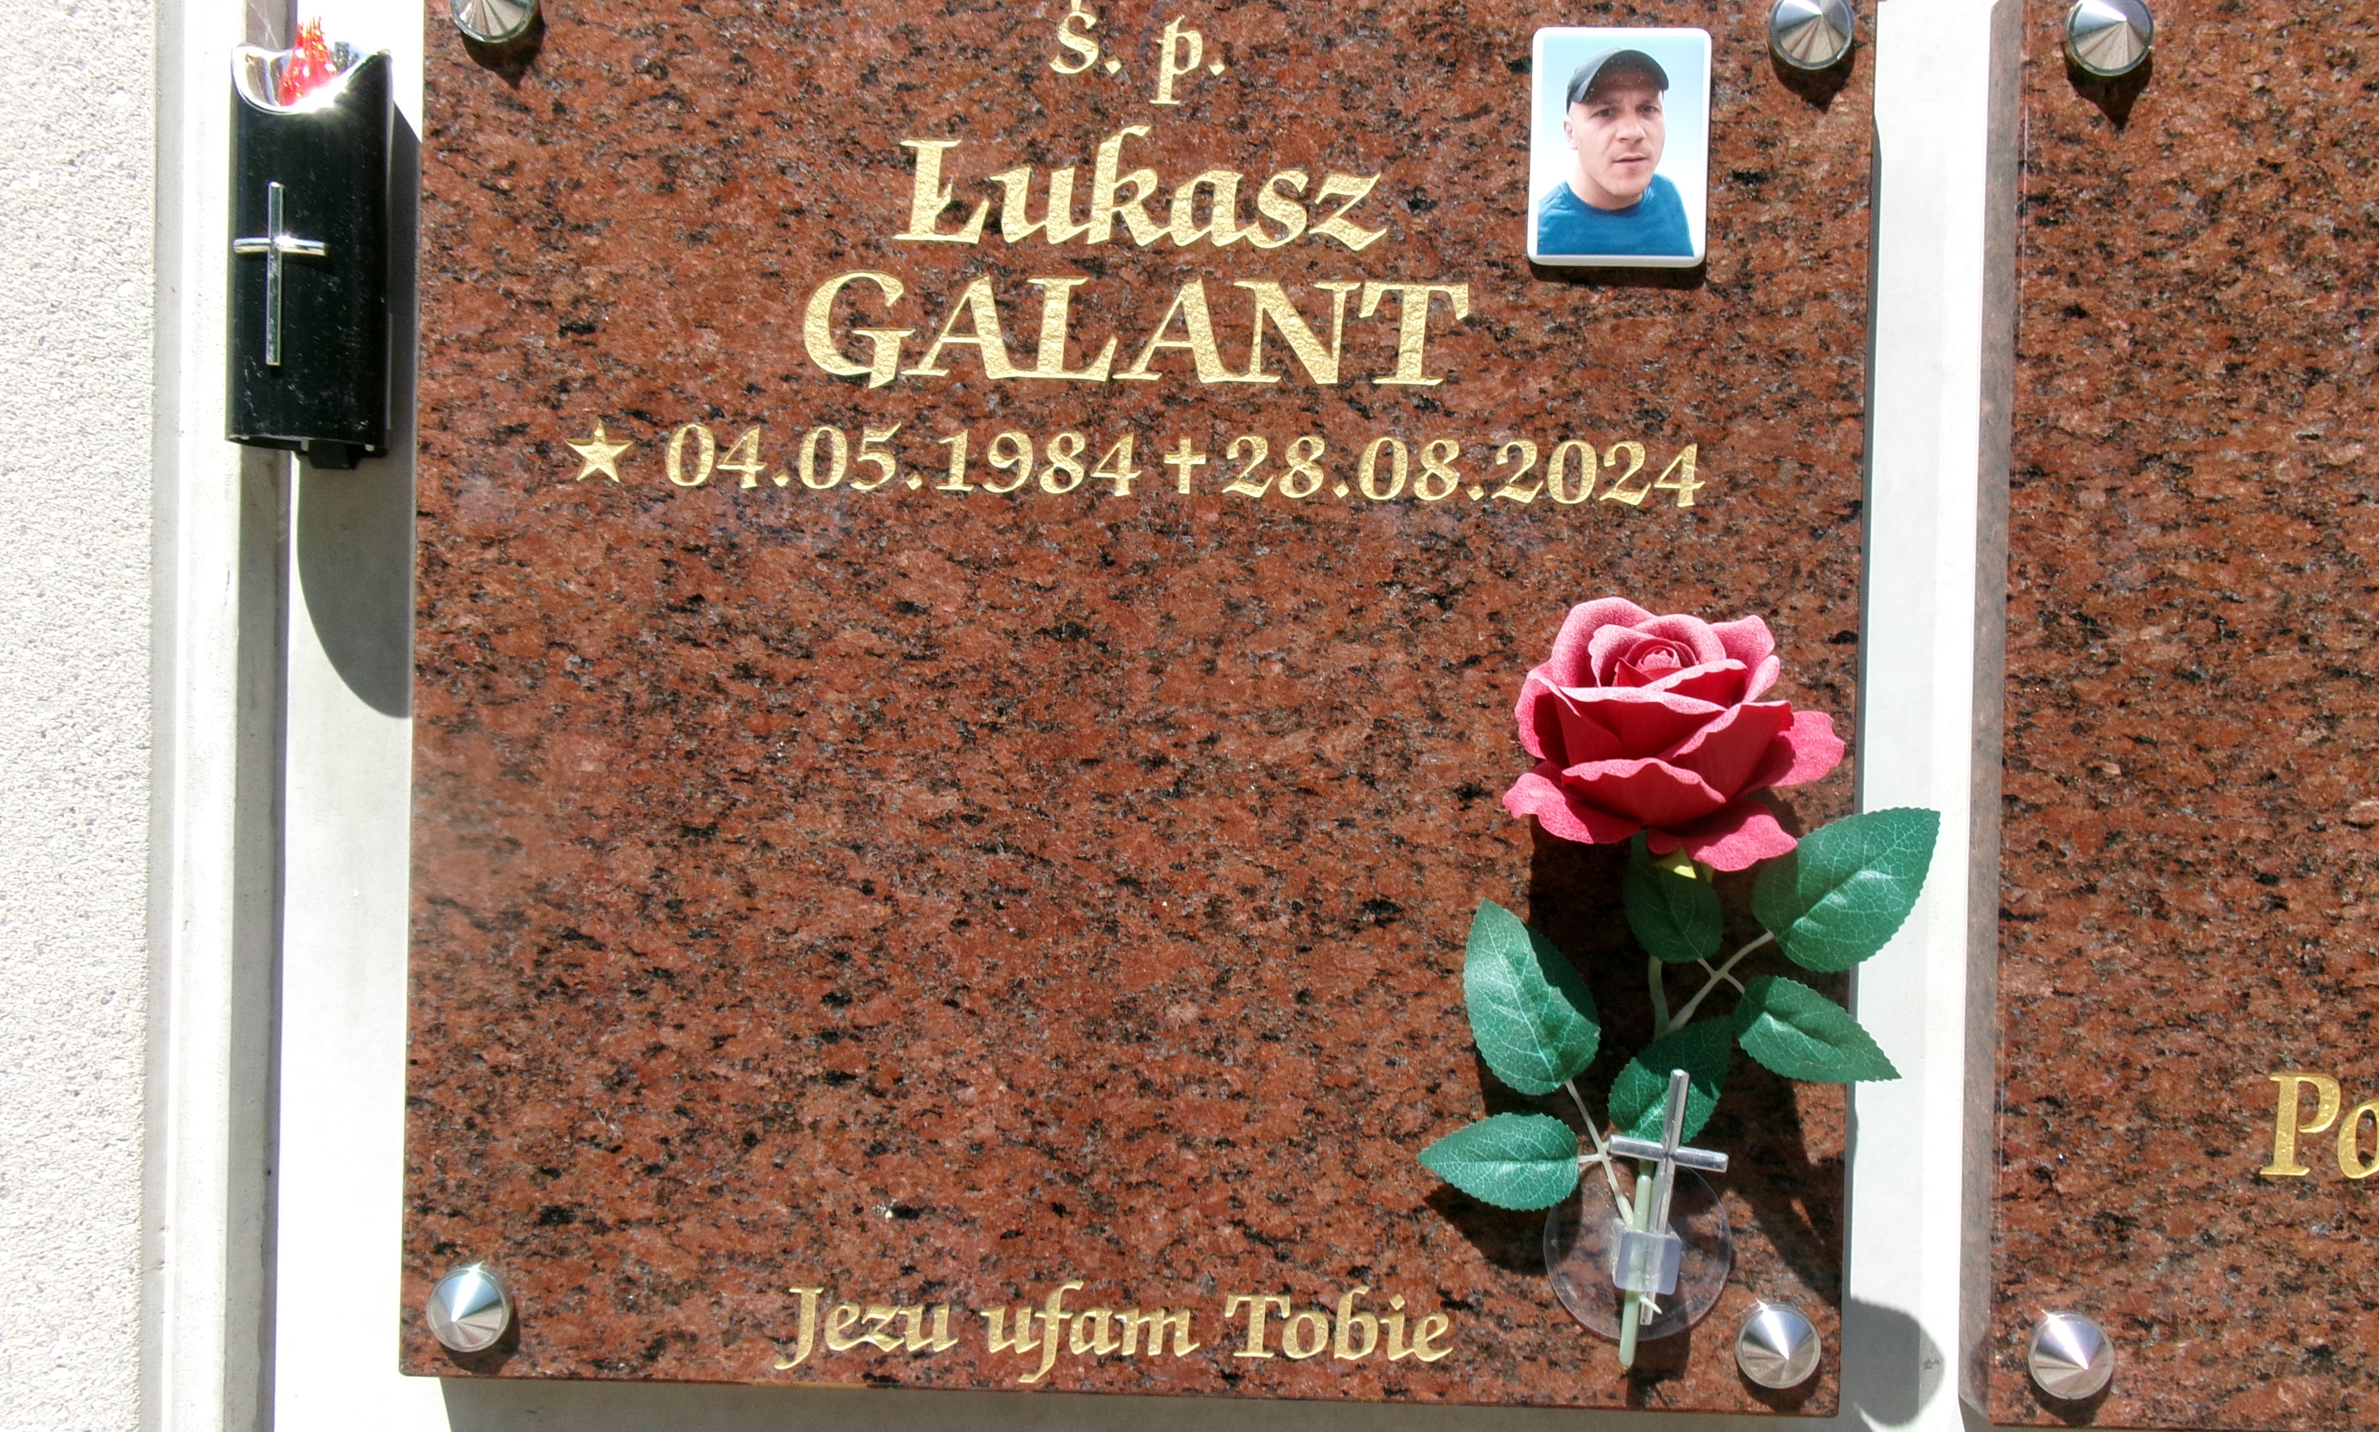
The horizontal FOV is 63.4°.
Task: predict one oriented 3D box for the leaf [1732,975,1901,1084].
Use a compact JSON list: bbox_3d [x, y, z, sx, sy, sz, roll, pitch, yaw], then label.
[{"bbox_3d":[0.196,0.102,0.600,0.056,0.028,0.011,30,21,36],"label":"leaf"}]

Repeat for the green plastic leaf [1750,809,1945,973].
[{"bbox_3d":[0.200,0.049,0.582,0.013,0.040,0.070,0,-37,-40],"label":"green plastic leaf"}]

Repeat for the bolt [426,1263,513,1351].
[{"bbox_3d":[-0.250,0.205,0.662,0.029,0.029,0.017,1,0,1],"label":"bolt"}]

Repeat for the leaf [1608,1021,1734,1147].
[{"bbox_3d":[0.161,0.120,0.632,0.031,0.055,0.010,40,13,7],"label":"leaf"}]

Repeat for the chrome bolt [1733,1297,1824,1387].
[{"bbox_3d":[0.201,0.216,0.655,0.029,0.029,0.017,1,0,1],"label":"chrome bolt"}]

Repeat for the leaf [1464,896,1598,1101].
[{"bbox_3d":[0.114,0.094,0.642,0.038,0.070,0.012,-23,-1,1],"label":"leaf"}]

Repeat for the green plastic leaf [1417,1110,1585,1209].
[{"bbox_3d":[0.105,0.151,0.652,0.055,0.033,0.011,0,0,8],"label":"green plastic leaf"}]

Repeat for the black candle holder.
[{"bbox_3d":[-0.308,-0.162,0.673,0.050,0.149,0.060,1,0,1],"label":"black candle holder"}]

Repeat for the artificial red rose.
[{"bbox_3d":[0.151,0.007,0.601,0.108,0.073,0.088,1,23,1],"label":"artificial red rose"}]

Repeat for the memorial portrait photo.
[{"bbox_3d":[0.147,-0.195,0.659,0.060,0.080,0.005,1,0,1],"label":"memorial portrait photo"}]

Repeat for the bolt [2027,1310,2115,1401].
[{"bbox_3d":[0.301,0.219,0.653,0.029,0.029,0.019,1,0,1],"label":"bolt"}]

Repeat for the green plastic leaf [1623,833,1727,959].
[{"bbox_3d":[0.150,0.052,0.609,0.029,0.054,0.010,-24,2,3],"label":"green plastic leaf"}]

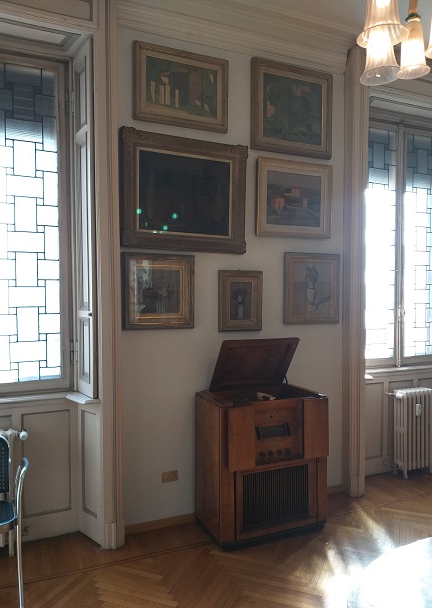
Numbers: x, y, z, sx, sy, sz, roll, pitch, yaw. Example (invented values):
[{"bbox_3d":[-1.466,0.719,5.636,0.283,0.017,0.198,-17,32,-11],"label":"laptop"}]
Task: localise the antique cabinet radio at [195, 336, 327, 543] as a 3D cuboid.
[{"bbox_3d":[0.314,0.867,3.072,0.800,1.264,0.429,-1,2,-22],"label":"antique cabinet radio"}]

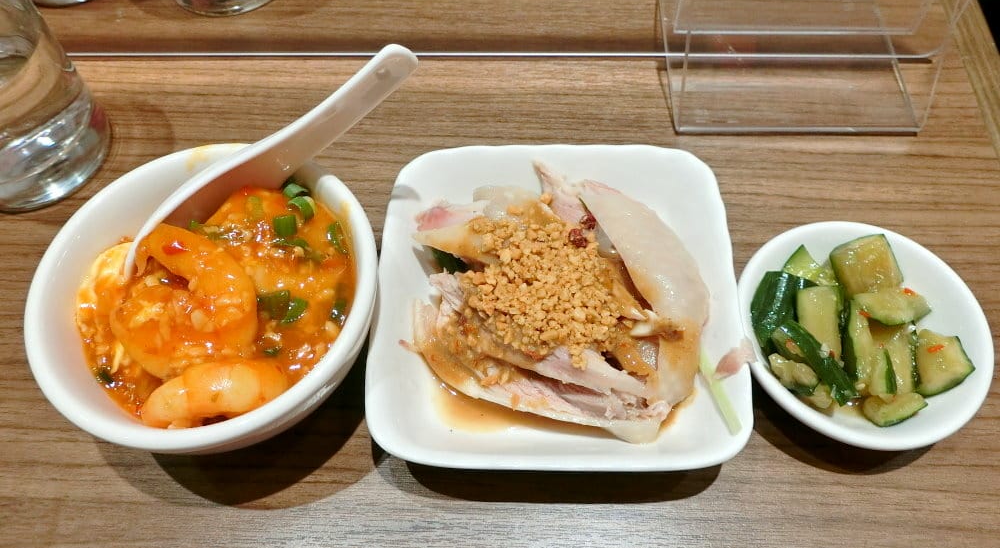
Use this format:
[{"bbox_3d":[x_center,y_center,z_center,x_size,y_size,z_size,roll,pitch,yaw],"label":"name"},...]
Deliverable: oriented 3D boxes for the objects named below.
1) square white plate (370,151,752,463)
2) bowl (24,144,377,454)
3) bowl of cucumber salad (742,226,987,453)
[{"bbox_3d":[0.021,0.013,0.280,0.133,0.032,0.133,0,61,2],"label":"square white plate"},{"bbox_3d":[-0.100,0.014,0.271,0.117,0.053,0.117,-1,61,1],"label":"bowl"},{"bbox_3d":[0.132,0.026,0.273,0.090,0.027,0.090,-1,61,1],"label":"bowl of cucumber salad"}]

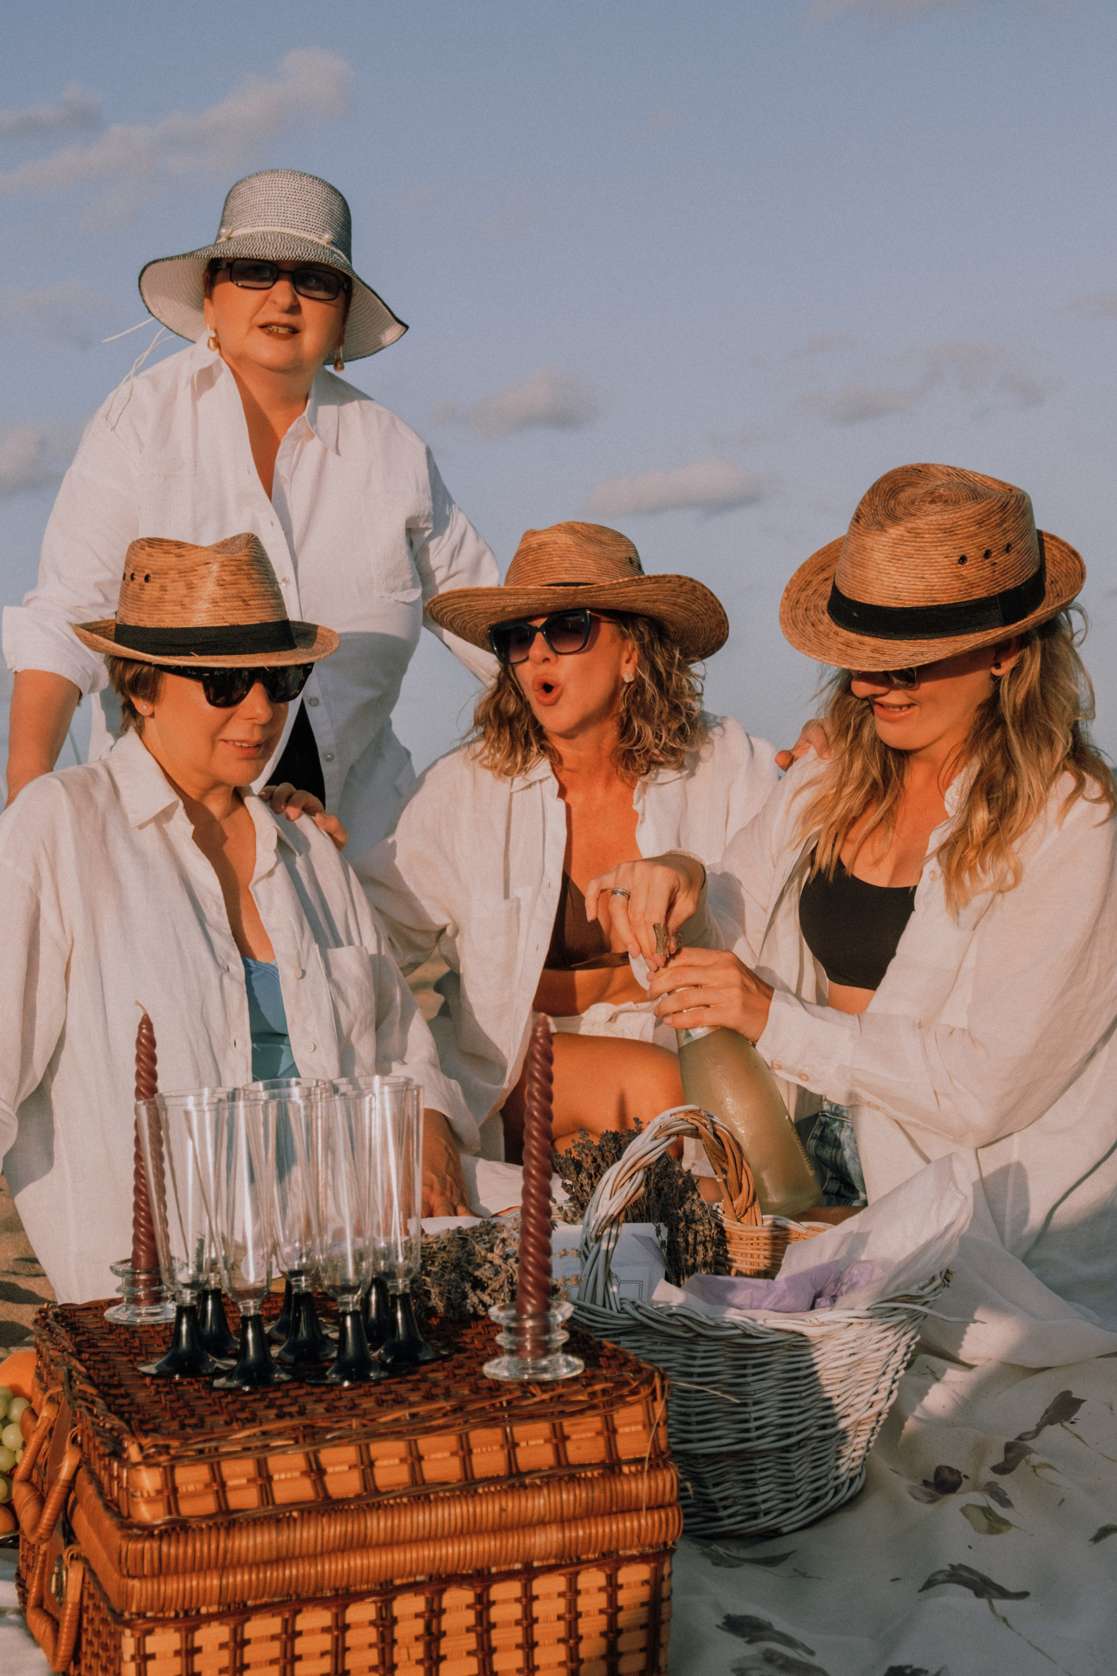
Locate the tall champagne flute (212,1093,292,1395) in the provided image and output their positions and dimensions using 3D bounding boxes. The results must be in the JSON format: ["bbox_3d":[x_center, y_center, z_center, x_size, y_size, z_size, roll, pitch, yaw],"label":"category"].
[{"bbox_3d":[-0.214,0.274,1.392,0.066,0.183,0.066,-4,1,0],"label":"tall champagne flute"}]

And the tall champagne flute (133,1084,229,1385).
[{"bbox_3d":[-0.258,0.274,1.415,0.066,0.183,0.066,-1,1,0],"label":"tall champagne flute"}]

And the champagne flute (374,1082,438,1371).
[{"bbox_3d":[-0.114,0.274,1.445,0.066,0.183,0.066,-4,1,0],"label":"champagne flute"}]

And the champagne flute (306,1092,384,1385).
[{"bbox_3d":[-0.146,0.274,1.399,0.066,0.183,0.066,-4,1,0],"label":"champagne flute"}]

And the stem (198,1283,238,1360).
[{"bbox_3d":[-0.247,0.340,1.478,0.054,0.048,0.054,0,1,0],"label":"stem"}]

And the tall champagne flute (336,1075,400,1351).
[{"bbox_3d":[-0.134,0.272,1.506,0.066,0.183,0.066,-1,1,0],"label":"tall champagne flute"}]

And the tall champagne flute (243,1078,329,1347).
[{"bbox_3d":[-0.192,0.272,1.502,0.066,0.183,0.066,-3,1,0],"label":"tall champagne flute"}]

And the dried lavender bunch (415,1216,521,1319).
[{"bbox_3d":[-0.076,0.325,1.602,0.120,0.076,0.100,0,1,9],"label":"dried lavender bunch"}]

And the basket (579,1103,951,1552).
[{"bbox_3d":[0.142,0.390,1.750,0.380,0.310,0.360,0,1,24],"label":"basket"}]

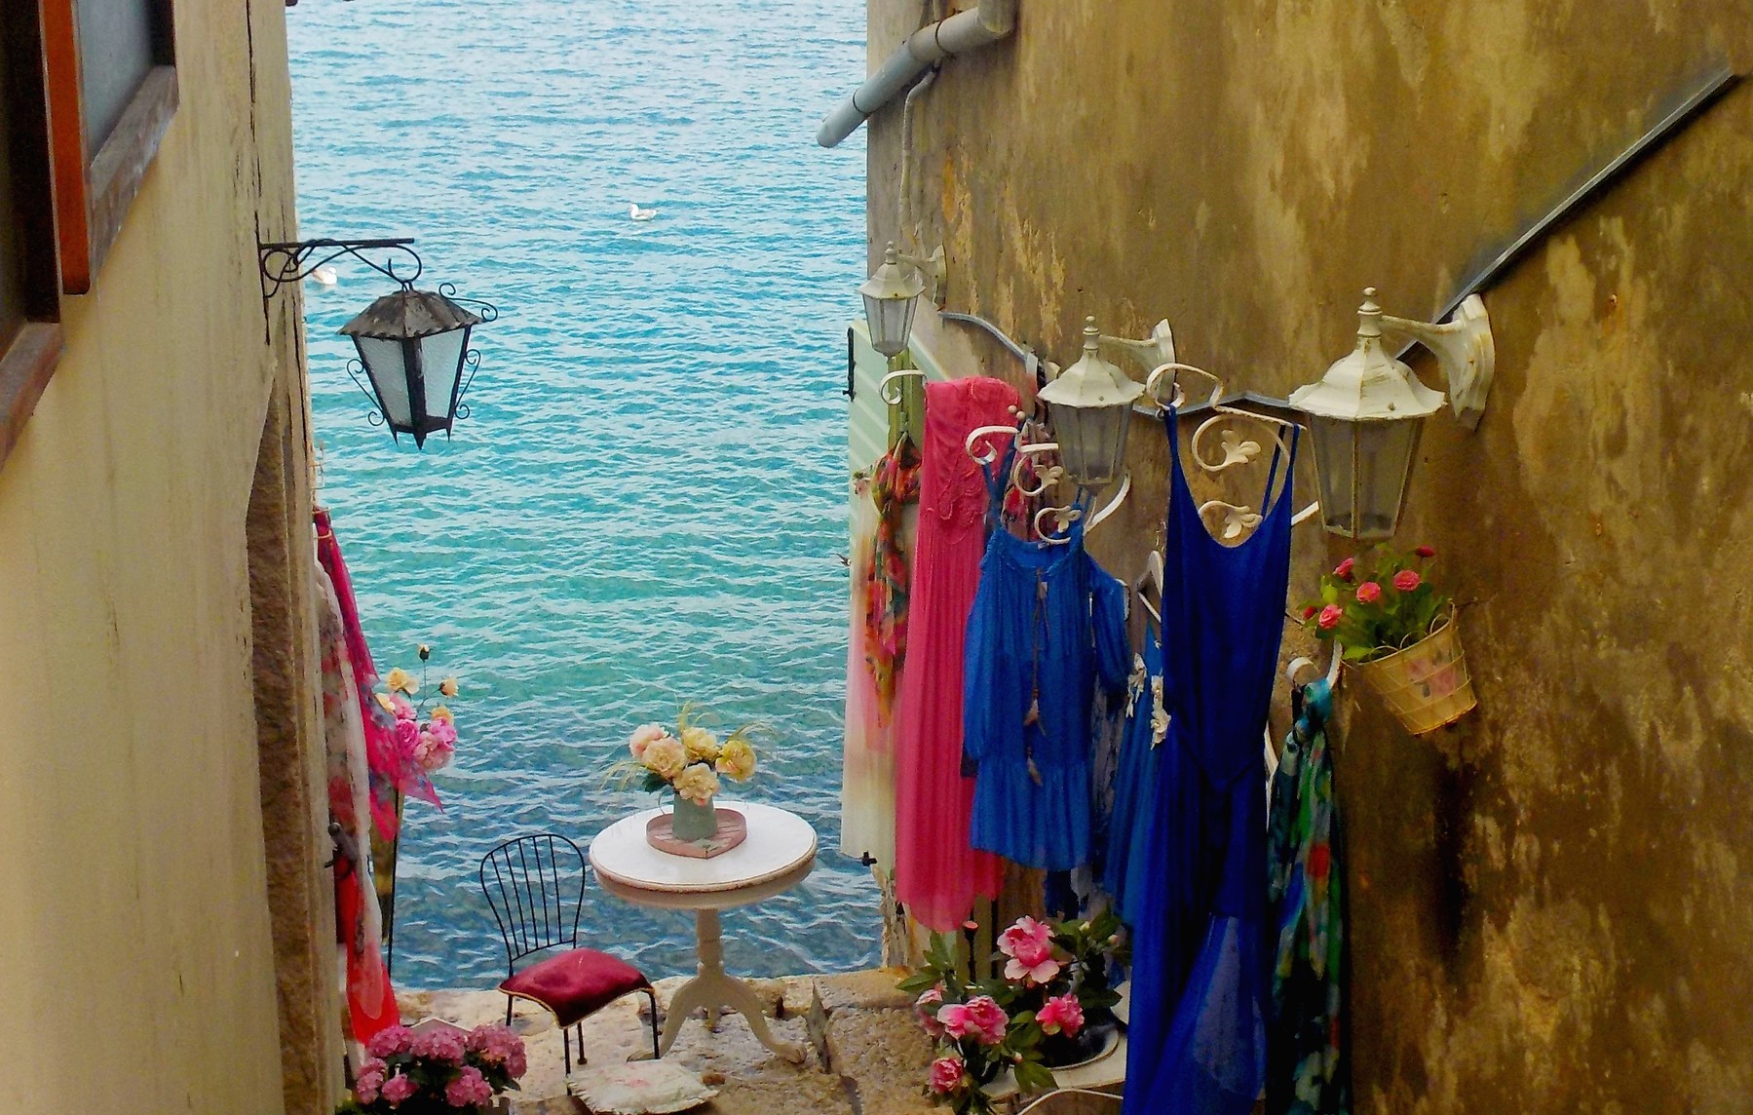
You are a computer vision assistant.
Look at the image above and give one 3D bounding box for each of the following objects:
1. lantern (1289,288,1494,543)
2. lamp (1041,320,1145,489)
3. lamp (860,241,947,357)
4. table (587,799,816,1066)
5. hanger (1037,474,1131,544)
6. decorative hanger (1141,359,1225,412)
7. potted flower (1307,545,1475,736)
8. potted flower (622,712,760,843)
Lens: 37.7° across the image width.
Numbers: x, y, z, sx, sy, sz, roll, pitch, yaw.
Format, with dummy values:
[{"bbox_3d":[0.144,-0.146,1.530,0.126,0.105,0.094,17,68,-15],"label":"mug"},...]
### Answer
[{"bbox_3d":[0.775,-0.213,3.861,0.300,0.385,0.225,-3,18,-8],"label":"lantern"},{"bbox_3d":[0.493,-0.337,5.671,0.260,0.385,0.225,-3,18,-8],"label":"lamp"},{"bbox_3d":[0.090,-0.846,8.396,0.290,0.390,0.225,-3,18,-8],"label":"lamp"},{"bbox_3d":[-0.560,1.260,8.394,0.735,0.690,0.735,0,18,0],"label":"table"},{"bbox_3d":[0.502,-0.117,6.215,0.225,0.170,0.050,-3,18,-8],"label":"hanger"},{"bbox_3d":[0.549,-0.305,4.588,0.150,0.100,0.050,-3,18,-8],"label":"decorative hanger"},{"bbox_3d":[0.794,0.120,3.927,0.235,0.295,0.220,-26,20,0],"label":"potted flower"},{"bbox_3d":[-0.586,0.703,8.193,0.400,0.440,0.340,0,18,0],"label":"potted flower"}]

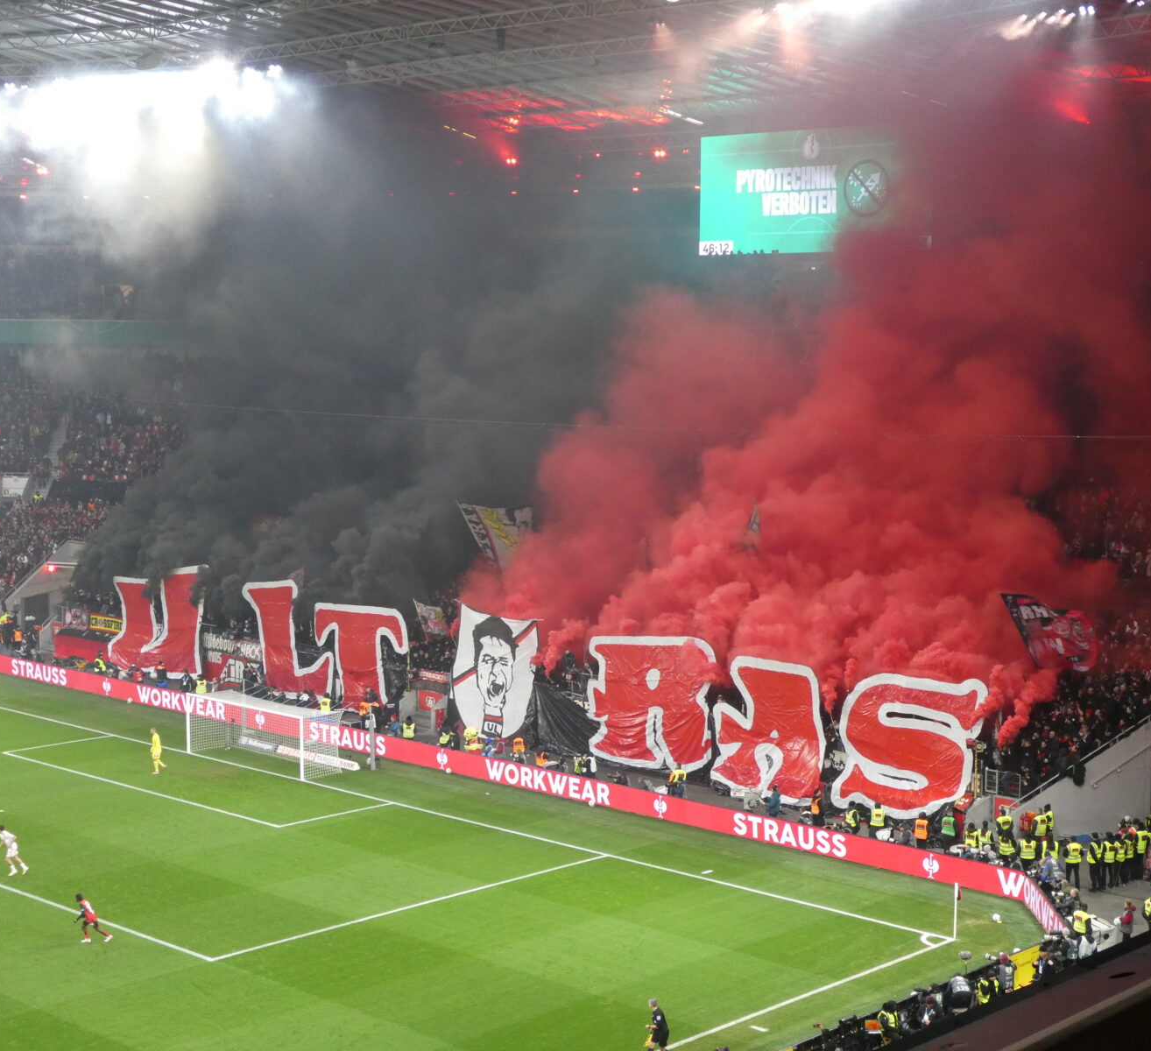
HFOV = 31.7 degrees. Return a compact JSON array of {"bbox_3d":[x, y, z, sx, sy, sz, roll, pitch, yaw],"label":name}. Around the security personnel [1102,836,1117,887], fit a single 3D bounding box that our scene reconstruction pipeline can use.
[{"bbox_3d":[17.249,10.810,65.306,0.580,1.800,0.420,-1,5,-13],"label":"security personnel"}]

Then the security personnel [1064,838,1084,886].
[{"bbox_3d":[16.065,10.836,65.142,0.600,1.760,0.420,1,5,6],"label":"security personnel"}]

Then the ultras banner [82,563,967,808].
[{"bbox_3d":[-5.274,6.245,89.502,54.290,5.550,1.000,5,7,43],"label":"ultras banner"}]

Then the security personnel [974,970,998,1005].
[{"bbox_3d":[10.778,12.201,52.436,0.580,1.300,0.680,-5,7,-44],"label":"security personnel"}]

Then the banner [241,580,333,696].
[{"bbox_3d":[-13.906,5.372,97.609,7.010,5.650,0.700,5,7,43],"label":"banner"}]

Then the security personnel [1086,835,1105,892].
[{"bbox_3d":[16.720,10.828,64.900,0.580,1.830,0.450,-3,6,-30],"label":"security personnel"}]

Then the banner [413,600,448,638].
[{"bbox_3d":[-6.639,4.360,93.259,2.230,1.780,0.400,5,7,43],"label":"banner"}]

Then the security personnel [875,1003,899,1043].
[{"bbox_3d":[7.848,12.413,49.778,0.680,1.320,0.580,5,7,43],"label":"security personnel"}]

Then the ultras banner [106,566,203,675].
[{"bbox_3d":[-21.770,4.656,105.000,8.910,5.520,0.700,5,7,43],"label":"ultras banner"}]

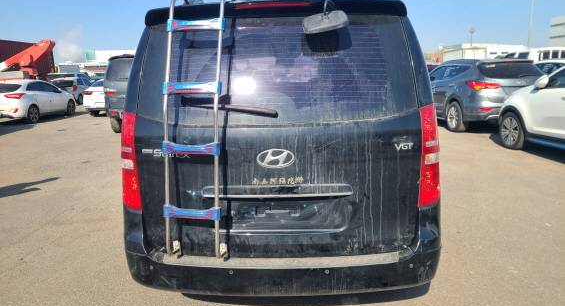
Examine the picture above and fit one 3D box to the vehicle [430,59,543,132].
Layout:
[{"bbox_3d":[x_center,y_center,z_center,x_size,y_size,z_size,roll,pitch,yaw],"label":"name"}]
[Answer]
[{"bbox_3d":[4.959,-1.594,11.215,1.880,1.680,4.690,-1,11,3],"label":"vehicle"}]

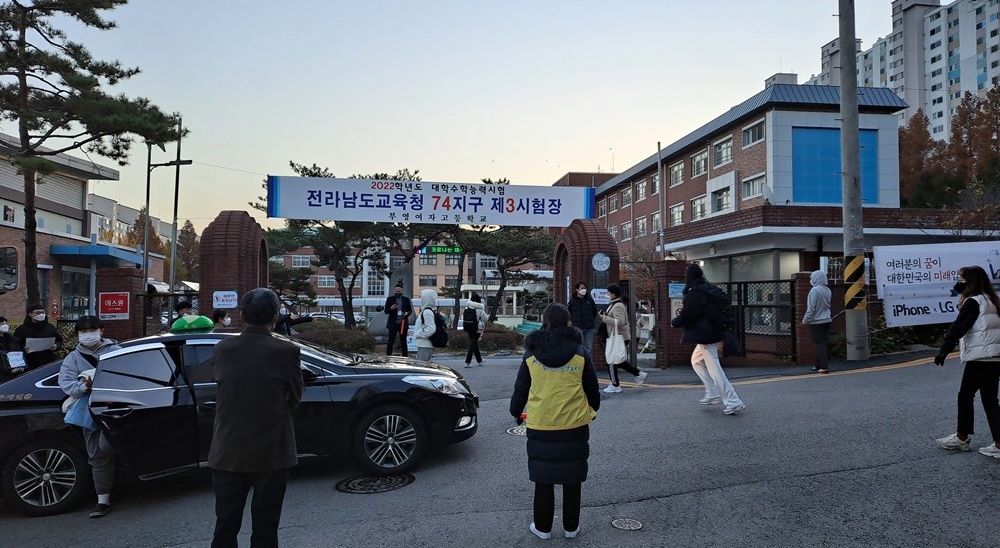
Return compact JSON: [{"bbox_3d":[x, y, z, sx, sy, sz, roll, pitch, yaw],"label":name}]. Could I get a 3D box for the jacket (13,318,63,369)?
[{"bbox_3d":[-5.725,0.927,8.589,0.600,0.800,0.400,1,-2,-37],"label":"jacket"}]

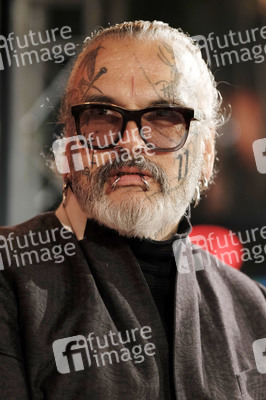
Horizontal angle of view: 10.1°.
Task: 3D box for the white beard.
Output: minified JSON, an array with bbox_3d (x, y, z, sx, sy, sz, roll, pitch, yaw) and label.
[{"bbox_3d":[0.004,-0.011,1.720,0.147,0.110,0.105,1,-3,12],"label":"white beard"}]

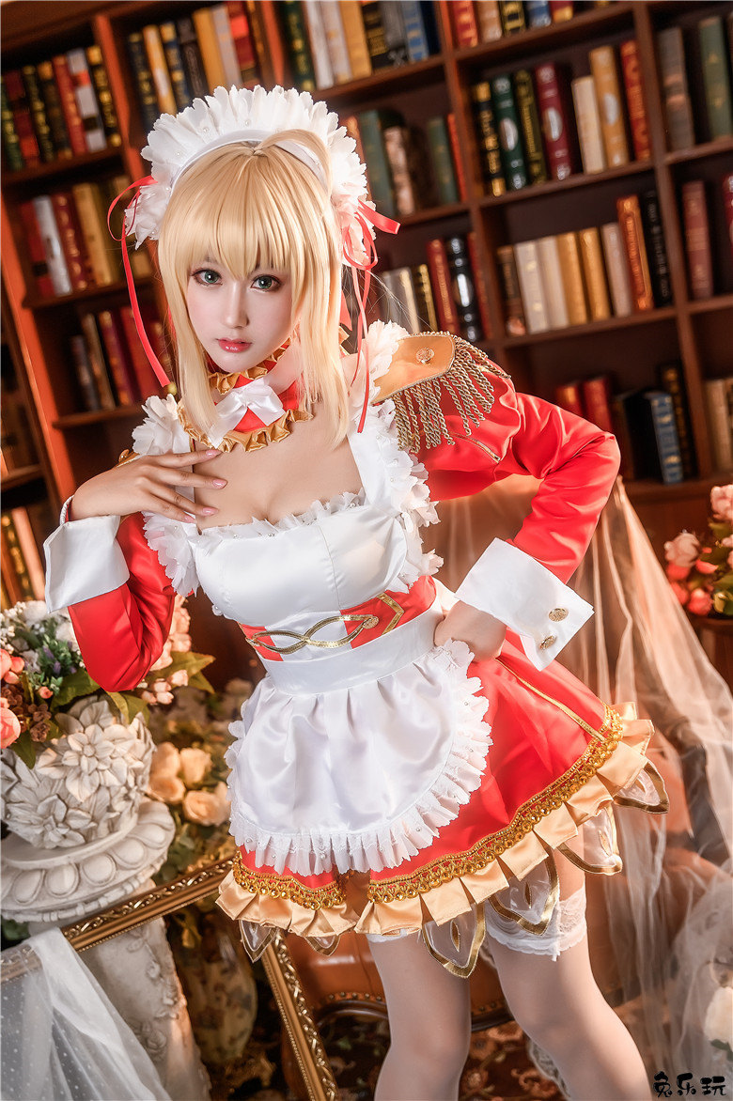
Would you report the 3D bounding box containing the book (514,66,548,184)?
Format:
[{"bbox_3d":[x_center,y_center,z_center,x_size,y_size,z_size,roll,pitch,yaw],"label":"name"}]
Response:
[{"bbox_3d":[0.395,-0.959,2.790,0.035,0.239,0.165,-7,12,23],"label":"book"}]

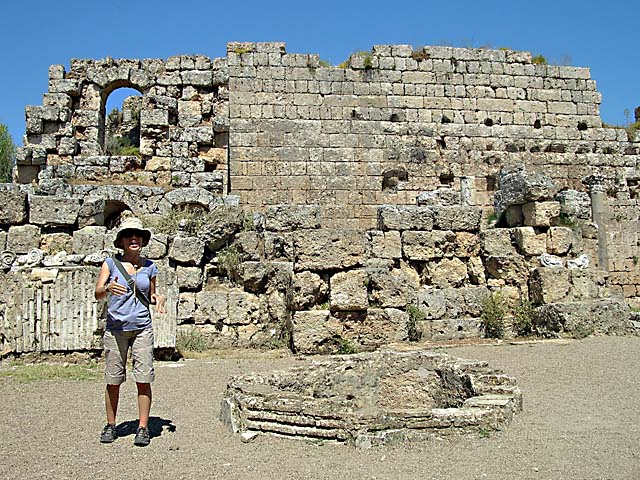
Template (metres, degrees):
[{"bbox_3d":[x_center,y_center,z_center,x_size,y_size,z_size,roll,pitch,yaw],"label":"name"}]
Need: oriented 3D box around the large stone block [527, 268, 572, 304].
[{"bbox_3d":[3.277,0.641,9.555,0.470,0.513,0.420,-1,1,-13],"label":"large stone block"}]

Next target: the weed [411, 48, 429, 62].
[{"bbox_3d":[2.018,-3.742,13.500,0.372,0.263,0.300,0,0,-9],"label":"weed"}]

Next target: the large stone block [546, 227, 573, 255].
[{"bbox_3d":[3.725,0.007,10.550,0.370,0.420,0.450,0,1,-11],"label":"large stone block"}]

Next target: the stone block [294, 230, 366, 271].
[{"bbox_3d":[0.103,0.137,9.137,0.970,0.528,0.550,0,0,-9],"label":"stone block"}]

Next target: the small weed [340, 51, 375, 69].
[{"bbox_3d":[0.704,-3.495,12.900,0.630,0.310,0.350,0,1,-11],"label":"small weed"}]

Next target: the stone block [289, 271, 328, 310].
[{"bbox_3d":[-0.171,0.658,8.820,0.475,0.504,0.450,-1,1,-13],"label":"stone block"}]

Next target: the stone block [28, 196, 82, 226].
[{"bbox_3d":[-3.766,-0.418,9.440,0.724,0.446,0.480,0,0,-8],"label":"stone block"}]

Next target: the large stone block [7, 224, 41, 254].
[{"bbox_3d":[-3.878,-0.007,8.838,0.412,0.388,0.420,0,0,-9],"label":"large stone block"}]

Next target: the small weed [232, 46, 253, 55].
[{"bbox_3d":[-1.480,-3.615,12.700,0.360,0.140,0.250,0,1,-11],"label":"small weed"}]

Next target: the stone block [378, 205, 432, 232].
[{"bbox_3d":[1.187,-0.309,9.350,0.730,0.360,0.450,0,2,-10],"label":"stone block"}]

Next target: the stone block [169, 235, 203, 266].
[{"bbox_3d":[-1.695,0.133,8.450,0.430,0.330,0.420,0,2,-10],"label":"stone block"}]

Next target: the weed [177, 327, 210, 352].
[{"bbox_3d":[-1.599,1.254,8.350,0.380,0.310,0.280,0,2,-10],"label":"weed"}]

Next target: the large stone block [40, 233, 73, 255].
[{"bbox_3d":[-3.452,0.044,8.838,0.392,0.285,0.400,0,0,-9],"label":"large stone block"}]

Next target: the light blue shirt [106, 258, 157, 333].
[{"bbox_3d":[-1.433,0.414,5.060,0.407,0.573,0.260,0,0,-18],"label":"light blue shirt"}]

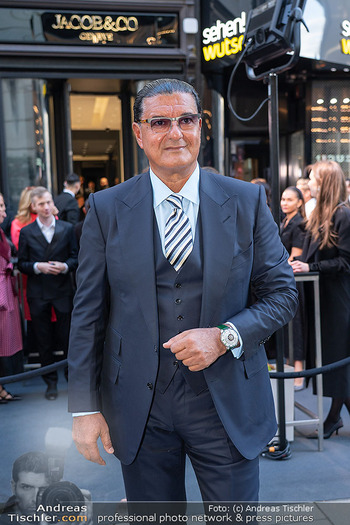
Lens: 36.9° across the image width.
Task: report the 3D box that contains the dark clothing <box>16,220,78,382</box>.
[{"bbox_3d":[-1.050,0.315,4.380,0.530,1.390,0.330,-3,5,-14],"label":"dark clothing"}]

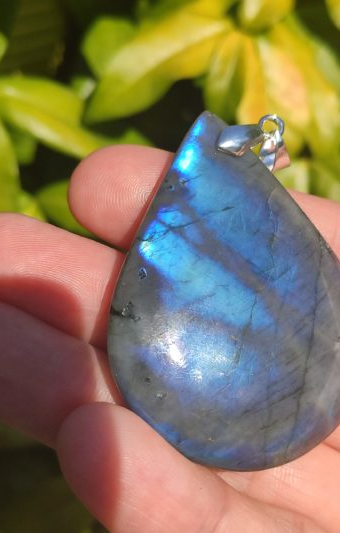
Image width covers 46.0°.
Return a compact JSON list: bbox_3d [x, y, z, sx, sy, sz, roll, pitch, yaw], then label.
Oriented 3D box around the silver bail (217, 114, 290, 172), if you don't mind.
[{"bbox_3d":[0.018,-0.027,0.088,0.013,0.011,0.006,19,13,-48],"label":"silver bail"}]

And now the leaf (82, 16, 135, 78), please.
[{"bbox_3d":[-0.033,-0.117,0.215,0.026,0.008,0.036,-15,62,-1],"label":"leaf"}]

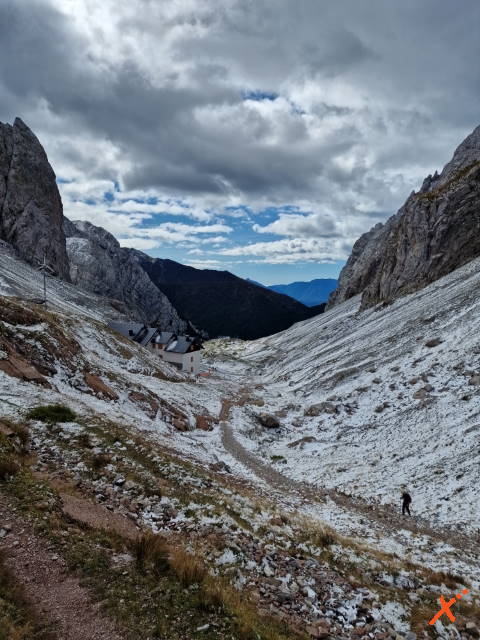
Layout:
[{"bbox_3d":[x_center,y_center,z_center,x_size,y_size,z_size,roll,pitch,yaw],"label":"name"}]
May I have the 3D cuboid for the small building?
[{"bbox_3d":[-24.530,7.190,118.370,31.300,11.100,8.800,4,6,34],"label":"small building"}]

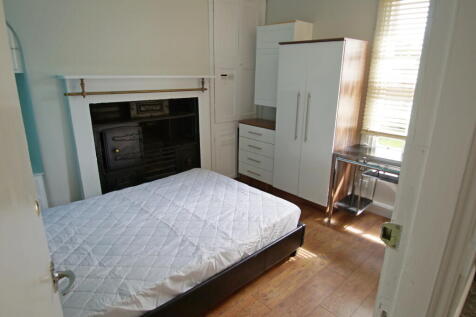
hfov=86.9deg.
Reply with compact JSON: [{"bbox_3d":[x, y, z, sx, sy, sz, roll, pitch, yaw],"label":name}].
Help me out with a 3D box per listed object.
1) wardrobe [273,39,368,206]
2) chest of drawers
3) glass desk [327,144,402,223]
[{"bbox_3d":[0.919,-0.394,3.015,0.514,1.810,0.768,-16,24,-40],"label":"wardrobe"},{"bbox_3d":[0.392,-0.081,3.633,0.400,0.838,0.672,-16,24,-40],"label":"chest of drawers"},{"bbox_3d":[1.417,0.359,2.410,0.560,0.750,0.910,-16,24,-40],"label":"glass desk"}]

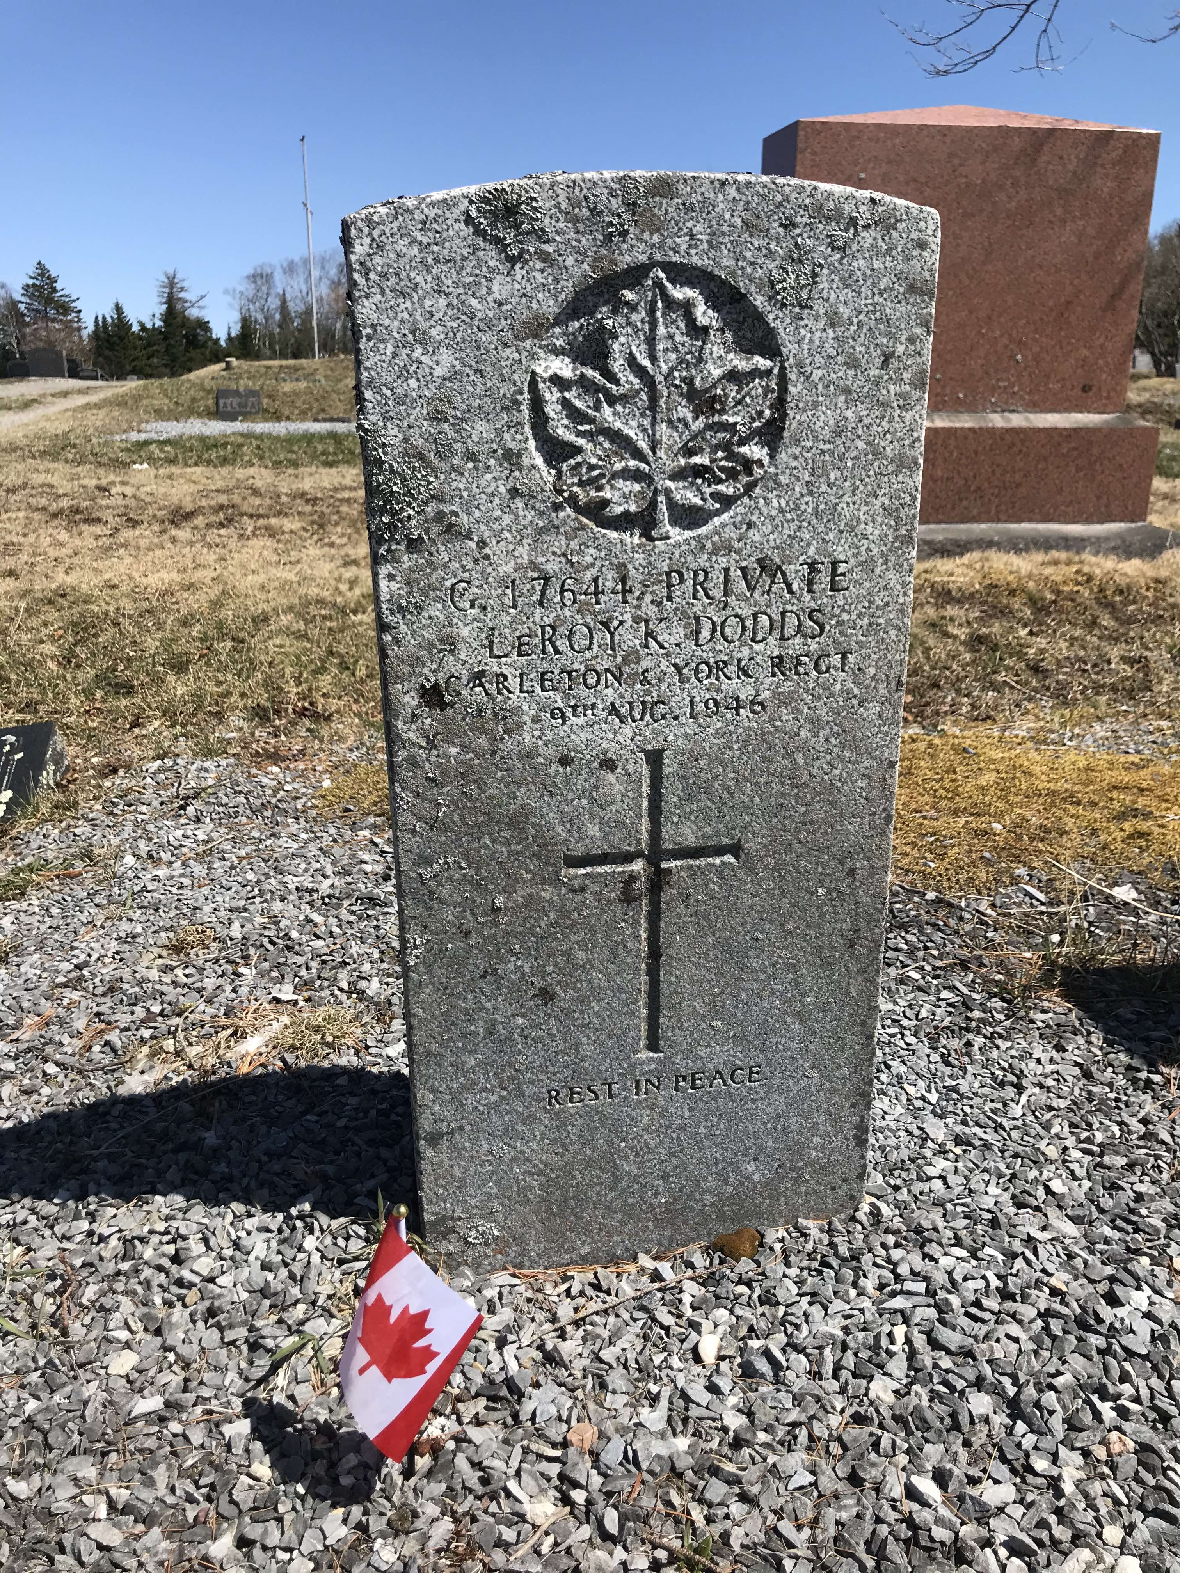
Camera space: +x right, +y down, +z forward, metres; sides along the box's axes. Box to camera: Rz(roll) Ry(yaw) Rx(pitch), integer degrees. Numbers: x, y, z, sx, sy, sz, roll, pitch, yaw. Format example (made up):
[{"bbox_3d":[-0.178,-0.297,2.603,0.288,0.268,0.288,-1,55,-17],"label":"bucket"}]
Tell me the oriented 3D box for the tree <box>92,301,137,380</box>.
[{"bbox_3d":[-24.003,-22.562,64.406,2.239,3.698,2.239,0,19,0],"label":"tree"}]

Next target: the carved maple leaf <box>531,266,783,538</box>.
[{"bbox_3d":[0.045,-0.253,0.849,0.168,0.174,0.018,-4,21,-8],"label":"carved maple leaf"}]

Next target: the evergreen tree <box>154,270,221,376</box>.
[{"bbox_3d":[-21.298,-24.377,67.139,3.372,5.364,3.372,0,19,0],"label":"evergreen tree"}]

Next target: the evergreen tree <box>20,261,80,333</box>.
[{"bbox_3d":[-31.458,-27.266,74.020,3.789,6.106,3.789,0,19,0],"label":"evergreen tree"}]

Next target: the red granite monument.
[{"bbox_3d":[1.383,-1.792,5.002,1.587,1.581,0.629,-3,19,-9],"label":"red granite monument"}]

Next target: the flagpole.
[{"bbox_3d":[-10.036,-19.287,45.794,0.170,7.514,0.170,0,19,0],"label":"flagpole"}]

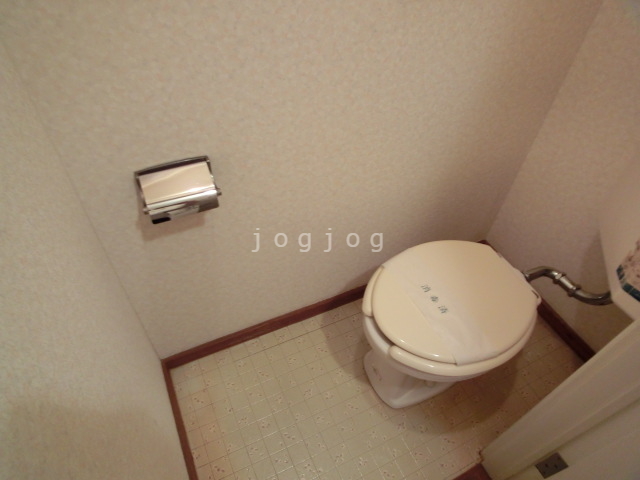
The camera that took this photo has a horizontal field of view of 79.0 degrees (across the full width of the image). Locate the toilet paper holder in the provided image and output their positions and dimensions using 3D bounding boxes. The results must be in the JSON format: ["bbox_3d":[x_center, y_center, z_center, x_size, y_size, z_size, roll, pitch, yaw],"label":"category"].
[{"bbox_3d":[-0.274,-0.098,0.760,0.142,0.081,0.075,-17,49,-20],"label":"toilet paper holder"}]

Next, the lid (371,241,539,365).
[{"bbox_3d":[0.353,0.161,1.042,0.505,0.053,0.380,-17,49,-20],"label":"lid"}]

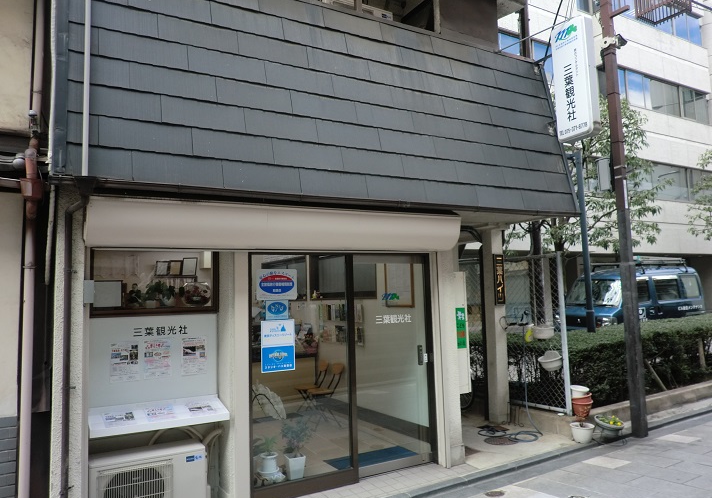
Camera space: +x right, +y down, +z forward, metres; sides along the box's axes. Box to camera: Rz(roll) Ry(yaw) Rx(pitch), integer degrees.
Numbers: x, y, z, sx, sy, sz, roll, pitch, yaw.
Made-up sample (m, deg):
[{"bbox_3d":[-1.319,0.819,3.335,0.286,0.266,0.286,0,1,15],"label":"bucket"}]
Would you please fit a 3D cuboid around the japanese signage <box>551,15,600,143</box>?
[{"bbox_3d":[2.336,-1.789,5.699,0.150,1.260,0.430,1,-5,-30],"label":"japanese signage"}]

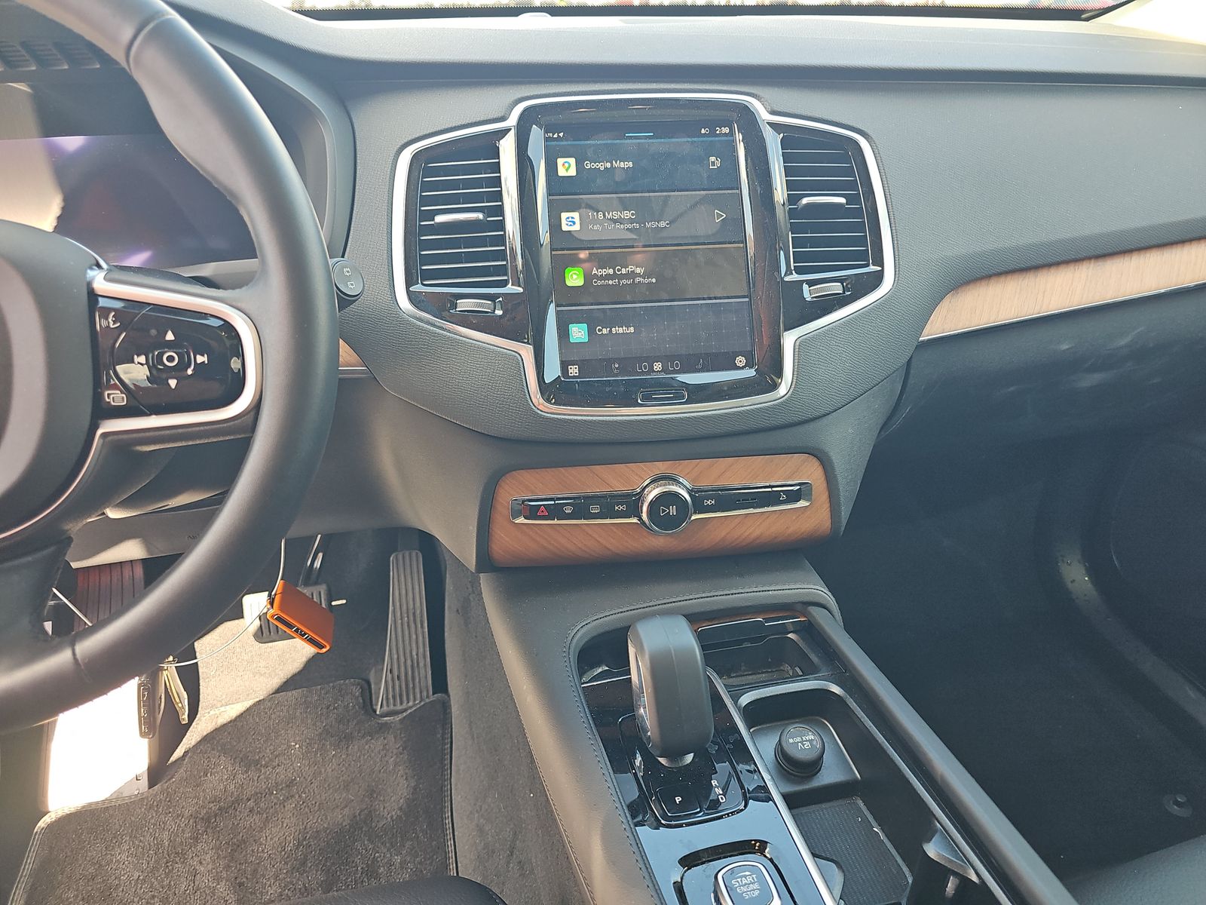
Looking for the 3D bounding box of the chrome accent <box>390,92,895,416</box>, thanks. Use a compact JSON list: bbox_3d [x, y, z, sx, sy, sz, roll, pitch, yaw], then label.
[{"bbox_3d":[0.032,-0.142,0.568,0.354,0.230,0.040,-4,-5,-7],"label":"chrome accent"}]

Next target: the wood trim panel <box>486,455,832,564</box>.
[{"bbox_3d":[0.041,0.039,0.573,0.244,0.073,0.028,-3,14,-6],"label":"wood trim panel"}]

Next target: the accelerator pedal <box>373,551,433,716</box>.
[{"bbox_3d":[-0.256,0.229,1.040,0.057,0.199,0.032,0,-5,-11],"label":"accelerator pedal"}]

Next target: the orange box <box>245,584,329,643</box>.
[{"bbox_3d":[-0.381,0.195,0.968,0.102,0.064,0.025,-6,-7,-12],"label":"orange box"}]

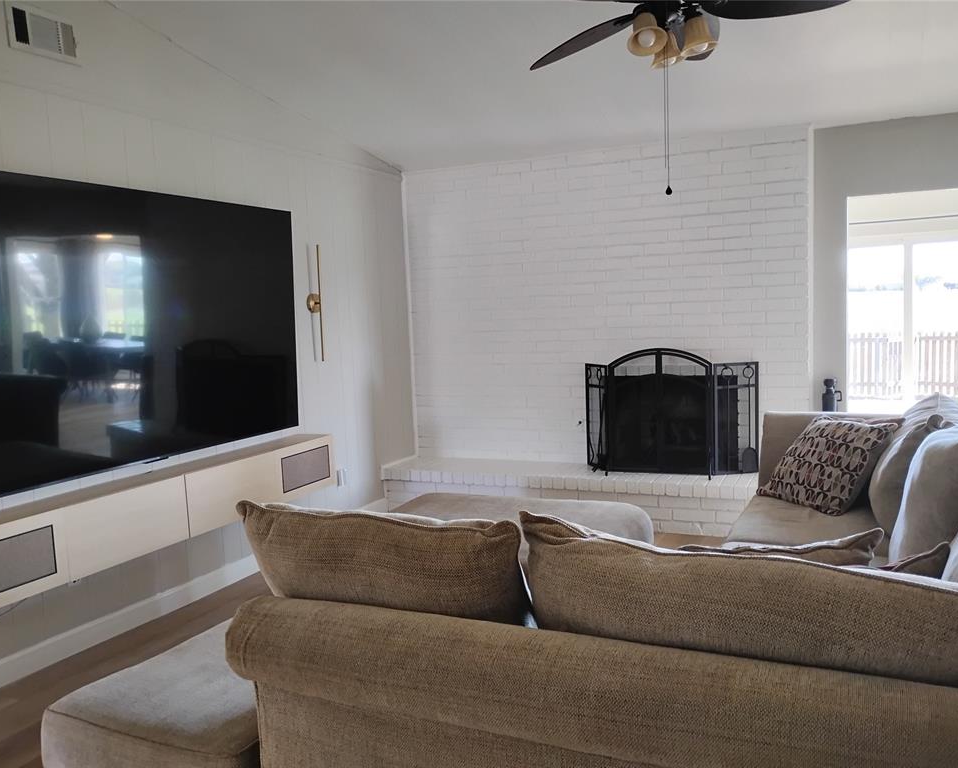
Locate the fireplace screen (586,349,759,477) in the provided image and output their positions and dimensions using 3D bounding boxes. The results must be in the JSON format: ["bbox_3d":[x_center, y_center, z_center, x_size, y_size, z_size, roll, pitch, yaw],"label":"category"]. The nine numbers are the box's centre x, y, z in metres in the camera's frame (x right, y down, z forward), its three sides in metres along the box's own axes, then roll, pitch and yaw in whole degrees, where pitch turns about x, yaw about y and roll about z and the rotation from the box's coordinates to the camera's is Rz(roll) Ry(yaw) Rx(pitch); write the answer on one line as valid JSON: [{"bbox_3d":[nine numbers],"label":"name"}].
[{"bbox_3d":[1.160,0.173,5.197,1.100,0.790,0.300,0,6,26],"label":"fireplace screen"}]

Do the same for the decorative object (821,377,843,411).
[{"bbox_3d":[2.020,0.090,4.733,0.105,0.240,0.078,0,6,26],"label":"decorative object"}]

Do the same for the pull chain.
[{"bbox_3d":[0.670,-0.923,2.927,0.026,0.500,0.023,0,6,26],"label":"pull chain"}]

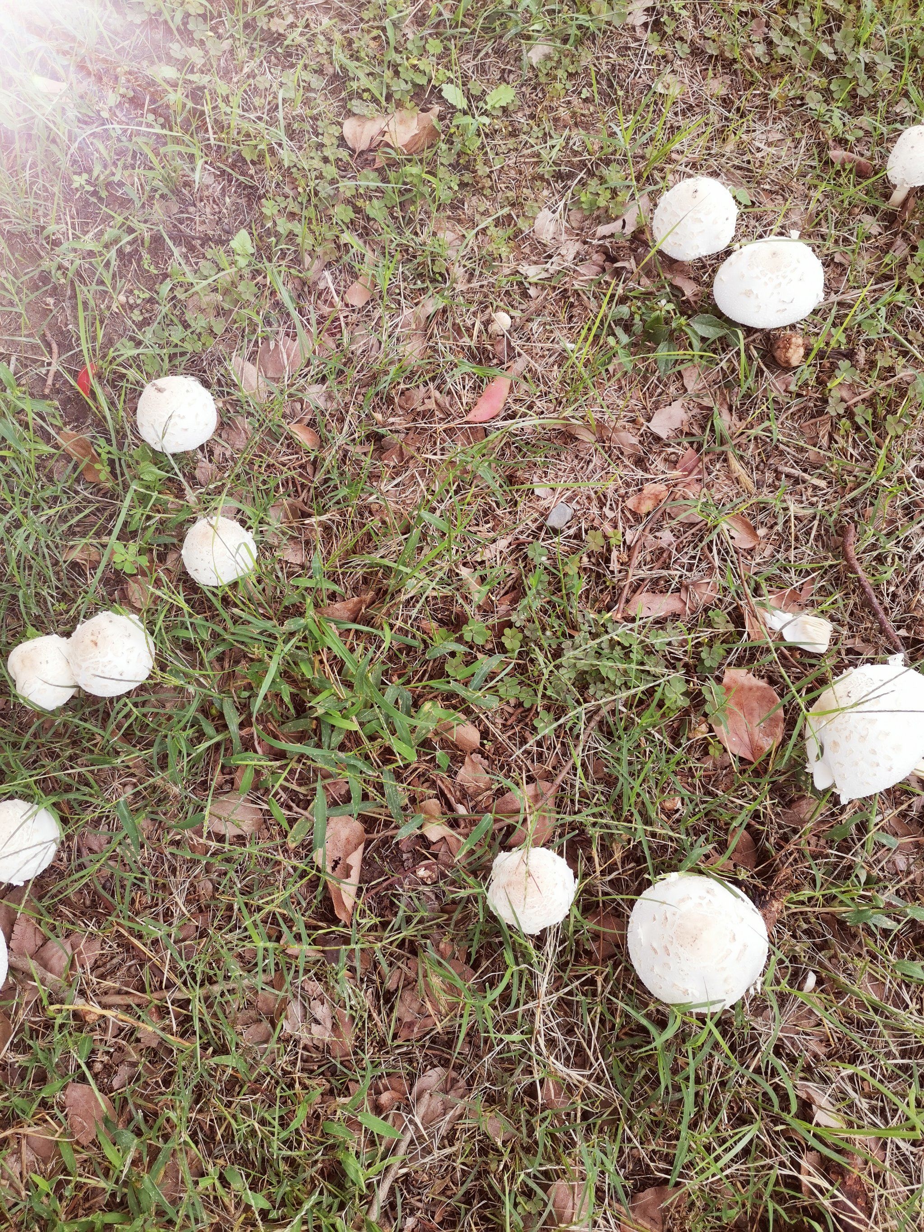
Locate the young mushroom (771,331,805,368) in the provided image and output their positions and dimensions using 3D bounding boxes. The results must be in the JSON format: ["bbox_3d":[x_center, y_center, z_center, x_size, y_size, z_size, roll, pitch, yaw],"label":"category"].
[{"bbox_3d":[0.396,-0.324,1.127,0.041,0.043,0.041,0,61,0],"label":"young mushroom"}]

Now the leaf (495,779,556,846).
[{"bbox_3d":[0.059,0.171,0.793,0.056,0.018,0.049,-24,63,-9],"label":"leaf"}]

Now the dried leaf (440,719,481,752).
[{"bbox_3d":[0.000,0.099,0.768,0.022,0.010,0.031,-33,67,-16],"label":"dried leaf"}]

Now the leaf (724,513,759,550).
[{"bbox_3d":[0.277,-0.085,0.917,0.025,0.012,0.042,-17,62,-6],"label":"leaf"}]

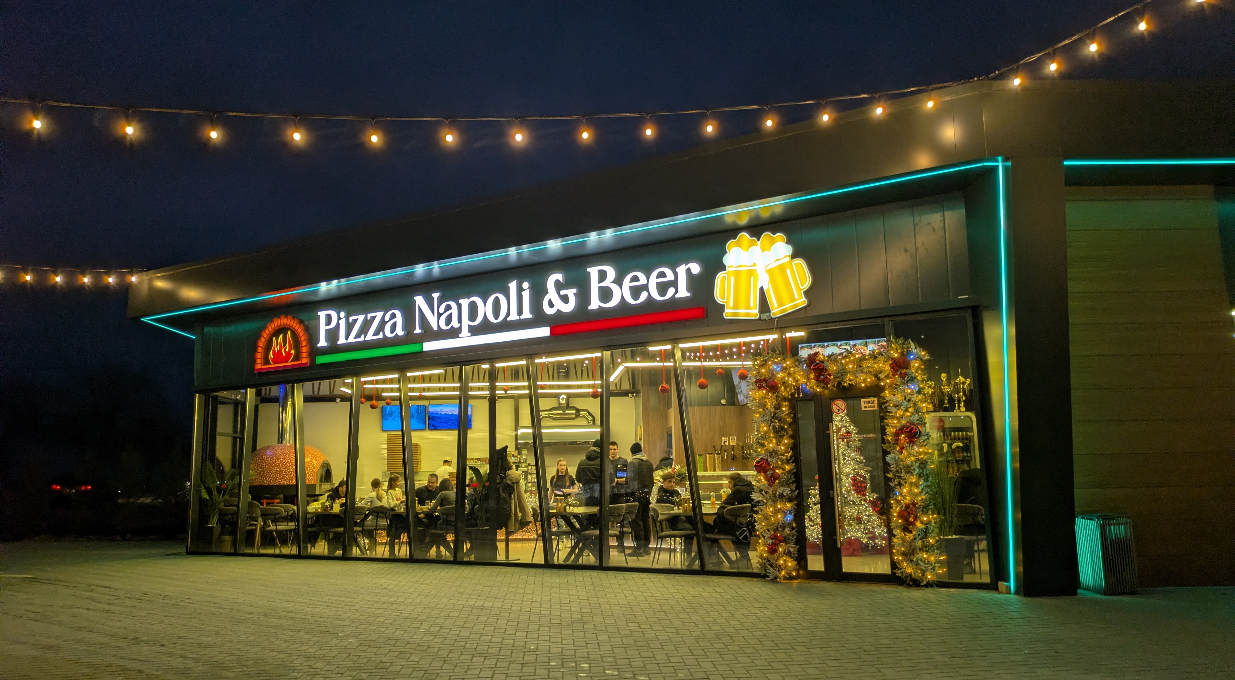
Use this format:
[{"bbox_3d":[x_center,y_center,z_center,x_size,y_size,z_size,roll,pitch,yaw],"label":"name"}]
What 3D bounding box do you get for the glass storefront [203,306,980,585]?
[{"bbox_3d":[-1.973,1.759,12.921,13.709,2.938,0.255,-6,-9,31],"label":"glass storefront"}]

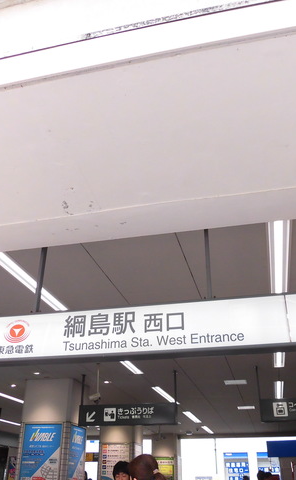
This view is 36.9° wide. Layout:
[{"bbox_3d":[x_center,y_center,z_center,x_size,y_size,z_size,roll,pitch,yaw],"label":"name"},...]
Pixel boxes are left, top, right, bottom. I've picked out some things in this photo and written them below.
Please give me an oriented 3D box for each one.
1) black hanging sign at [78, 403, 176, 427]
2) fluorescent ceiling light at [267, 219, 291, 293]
[{"bbox_3d":[-0.417,3.618,9.157,2.062,0.405,0.175,-6,-30,13],"label":"black hanging sign"},{"bbox_3d":[1.394,0.247,4.705,0.202,0.072,1.854,-6,-30,13],"label":"fluorescent ceiling light"}]

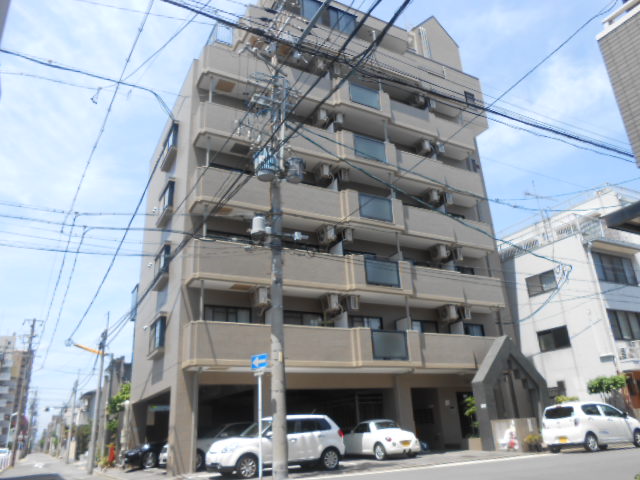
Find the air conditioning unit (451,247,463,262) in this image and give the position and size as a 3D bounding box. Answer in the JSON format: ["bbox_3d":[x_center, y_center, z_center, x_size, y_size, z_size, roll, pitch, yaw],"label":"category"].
[{"bbox_3d":[6.442,0.804,23.080,0.300,0.560,0.780,9,-24,-28],"label":"air conditioning unit"}]

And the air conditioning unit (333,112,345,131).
[{"bbox_3d":[0.717,-5.409,22.231,0.300,0.560,0.780,9,-24,-28],"label":"air conditioning unit"}]

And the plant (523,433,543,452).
[{"bbox_3d":[7.281,6.928,16.447,0.520,0.600,0.500,7,-23,-24],"label":"plant"}]

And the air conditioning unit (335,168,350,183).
[{"bbox_3d":[0.925,-2.638,20.891,0.320,0.580,0.780,8,-24,-26],"label":"air conditioning unit"}]

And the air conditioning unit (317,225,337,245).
[{"bbox_3d":[0.269,-0.165,19.817,0.300,0.560,0.780,9,-24,-28],"label":"air conditioning unit"}]

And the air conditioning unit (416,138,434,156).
[{"bbox_3d":[5.194,-4.555,24.227,0.320,0.580,0.780,8,-24,-26],"label":"air conditioning unit"}]

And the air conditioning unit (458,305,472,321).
[{"bbox_3d":[6.511,3.451,22.037,0.300,0.560,0.780,9,-24,-28],"label":"air conditioning unit"}]

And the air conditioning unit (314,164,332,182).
[{"bbox_3d":[0.130,-2.855,20.878,0.300,0.570,0.780,7,-23,-24],"label":"air conditioning unit"}]

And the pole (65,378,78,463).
[{"bbox_3d":[-14.505,10.550,28.262,0.260,4.710,0.260,7,-23,-24],"label":"pole"}]

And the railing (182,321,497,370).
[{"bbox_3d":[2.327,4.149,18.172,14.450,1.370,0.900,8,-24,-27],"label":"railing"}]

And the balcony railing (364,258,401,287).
[{"bbox_3d":[2.531,1.370,19.324,1.640,1.040,0.080,9,-24,-28],"label":"balcony railing"}]

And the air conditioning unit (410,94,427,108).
[{"bbox_3d":[5.202,-7.216,25.630,0.300,0.560,0.780,9,-24,-28],"label":"air conditioning unit"}]

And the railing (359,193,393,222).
[{"bbox_3d":[2.339,-1.317,19.877,1.620,1.060,0.080,8,-24,-26],"label":"railing"}]

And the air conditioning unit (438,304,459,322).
[{"bbox_3d":[5.591,3.260,20.974,0.300,0.570,0.780,7,-23,-24],"label":"air conditioning unit"}]

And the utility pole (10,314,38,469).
[{"bbox_3d":[-21.283,10.758,34.760,0.360,10.270,0.360,8,-24,-26],"label":"utility pole"}]

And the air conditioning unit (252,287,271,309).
[{"bbox_3d":[-2.194,2.154,17.550,0.300,0.570,0.780,7,-23,-24],"label":"air conditioning unit"}]

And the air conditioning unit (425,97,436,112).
[{"bbox_3d":[5.863,-7.103,25.975,0.300,0.560,0.780,9,-24,-28],"label":"air conditioning unit"}]

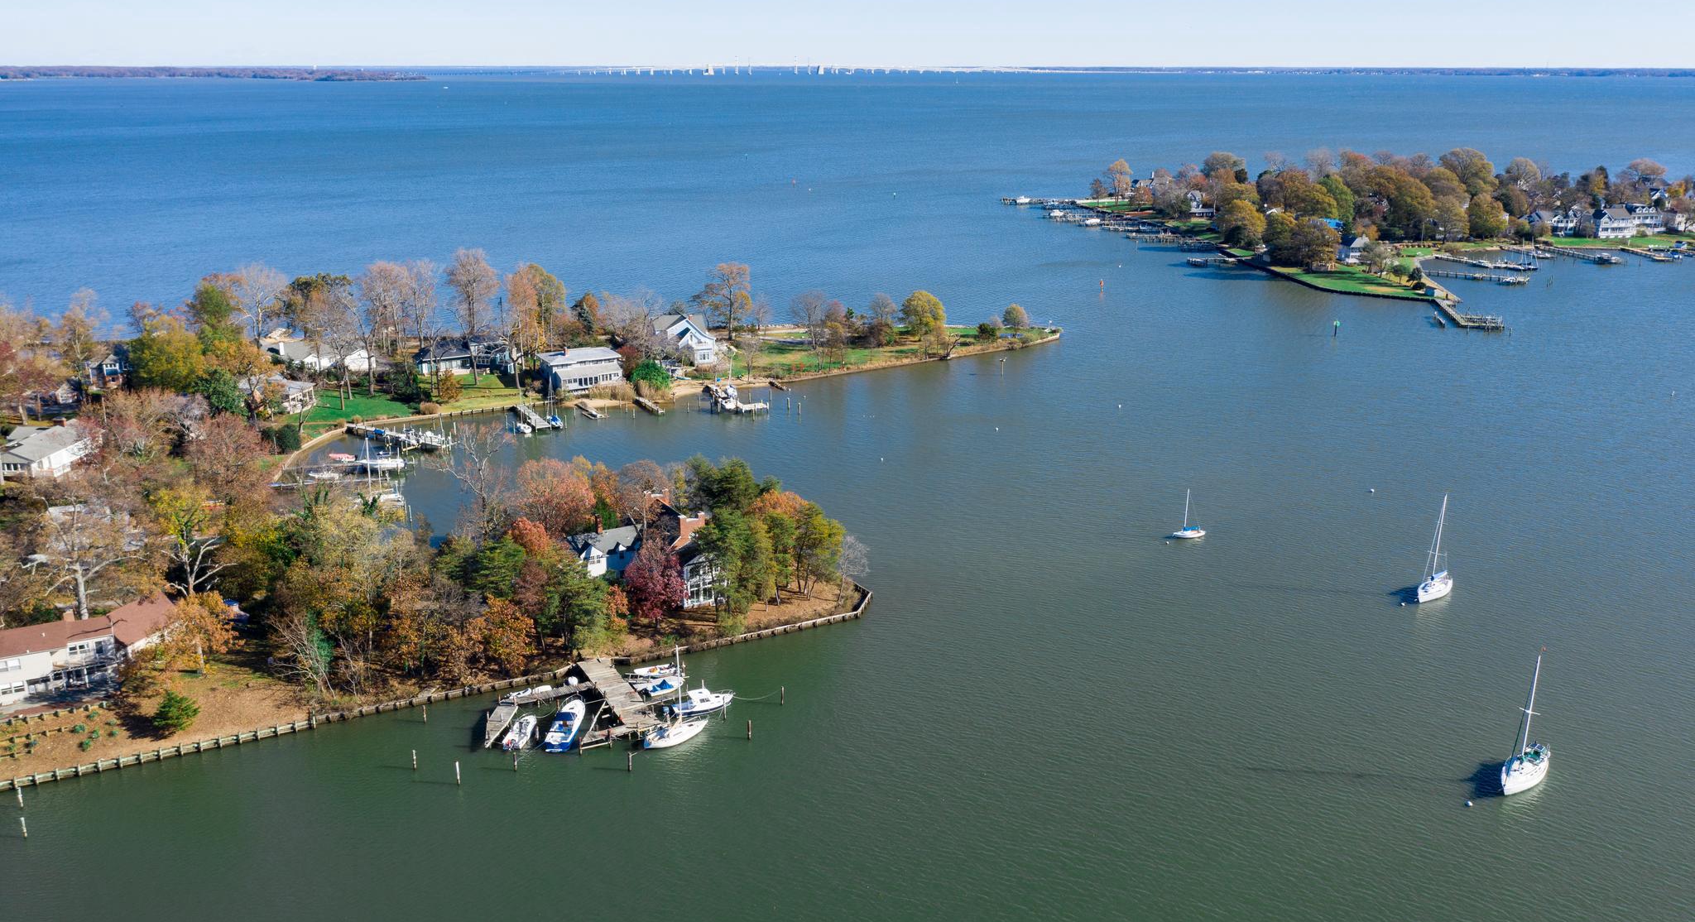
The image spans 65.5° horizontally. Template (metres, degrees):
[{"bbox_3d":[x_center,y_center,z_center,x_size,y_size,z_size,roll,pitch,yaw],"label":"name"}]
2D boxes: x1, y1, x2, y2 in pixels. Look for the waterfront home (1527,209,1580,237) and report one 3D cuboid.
[{"bbox_3d":[282.840,-95.880,529.680,15.000,9.800,11.000,-4,17,-12],"label":"waterfront home"}]

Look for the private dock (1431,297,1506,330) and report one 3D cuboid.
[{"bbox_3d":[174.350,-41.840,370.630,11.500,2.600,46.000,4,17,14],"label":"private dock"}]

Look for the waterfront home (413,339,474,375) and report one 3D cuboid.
[{"bbox_3d":[-90.260,-23.890,295.450,13.000,6.800,10.500,-6,18,-20],"label":"waterfront home"}]

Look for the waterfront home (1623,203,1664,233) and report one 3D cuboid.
[{"bbox_3d":[325.220,-99.160,539.810,13.000,10.300,8.500,-3,17,-11],"label":"waterfront home"}]

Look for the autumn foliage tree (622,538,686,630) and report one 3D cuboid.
[{"bbox_3d":[-22.763,14.504,154.953,7.147,11.134,7.147,0,17,0],"label":"autumn foliage tree"}]

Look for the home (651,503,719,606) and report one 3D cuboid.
[{"bbox_3d":[-21.250,11.220,171.570,8.300,11.300,13.000,-9,19,-29],"label":"home"}]

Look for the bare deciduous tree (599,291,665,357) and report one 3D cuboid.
[{"bbox_3d":[-49.260,-31.400,303.890,15.000,15.800,14.000,0,17,0],"label":"bare deciduous tree"}]

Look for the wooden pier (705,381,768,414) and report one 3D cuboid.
[{"bbox_3d":[-22.500,-13.001,271.304,7.500,2.200,20.000,-9,19,-27],"label":"wooden pier"}]

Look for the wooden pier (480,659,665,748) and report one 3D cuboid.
[{"bbox_3d":[-31.130,26.640,143.300,17.500,2.200,19.000,-8,19,-26],"label":"wooden pier"}]

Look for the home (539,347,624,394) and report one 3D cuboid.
[{"bbox_3d":[-57.000,-19.960,281.739,15.000,6.500,12.500,-9,19,-29],"label":"home"}]

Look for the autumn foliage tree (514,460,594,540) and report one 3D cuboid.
[{"bbox_3d":[-39.522,6.061,177.954,10.706,13.216,10.706,0,17,0],"label":"autumn foliage tree"}]

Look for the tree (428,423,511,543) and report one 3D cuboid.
[{"bbox_3d":[-50.610,4.680,178.990,11.000,20.000,10.500,0,17,0],"label":"tree"}]

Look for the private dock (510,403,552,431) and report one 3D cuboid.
[{"bbox_3d":[-62.960,-8.560,264.150,3.100,2.000,17.800,-9,19,-27],"label":"private dock"}]

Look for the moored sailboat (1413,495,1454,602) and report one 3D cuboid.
[{"bbox_3d":[79.730,11.360,176.930,8.800,14.300,2.900,-12,21,-35],"label":"moored sailboat"}]

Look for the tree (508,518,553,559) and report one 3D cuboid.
[{"bbox_3d":[-39.550,11.453,164.601,5.945,9.004,5.945,0,17,0],"label":"tree"}]

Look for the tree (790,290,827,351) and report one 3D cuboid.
[{"bbox_3d":[-9.450,-34.180,318.830,8.760,14.110,8.580,0,17,-2],"label":"tree"}]

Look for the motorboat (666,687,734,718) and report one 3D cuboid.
[{"bbox_3d":[-15.930,26.280,144.230,7.300,2.400,2.400,-8,18,-24],"label":"motorboat"}]

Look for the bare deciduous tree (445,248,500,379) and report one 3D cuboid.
[{"bbox_3d":[-84.680,-34.710,297.780,12.050,26.580,11.800,-5,17,-15],"label":"bare deciduous tree"}]

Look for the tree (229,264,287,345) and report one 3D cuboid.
[{"bbox_3d":[-136.120,-34.740,304.090,13.180,21.920,12.910,-7,18,-23],"label":"tree"}]

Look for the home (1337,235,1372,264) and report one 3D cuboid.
[{"bbox_3d":[172.990,-72.230,450.670,8.600,8.700,8.000,-3,17,-11],"label":"home"}]

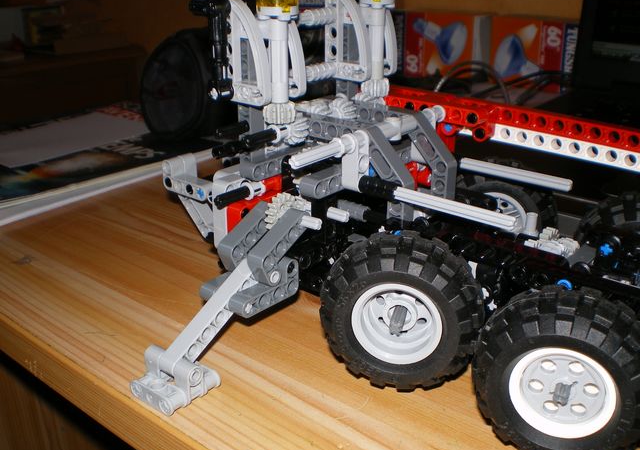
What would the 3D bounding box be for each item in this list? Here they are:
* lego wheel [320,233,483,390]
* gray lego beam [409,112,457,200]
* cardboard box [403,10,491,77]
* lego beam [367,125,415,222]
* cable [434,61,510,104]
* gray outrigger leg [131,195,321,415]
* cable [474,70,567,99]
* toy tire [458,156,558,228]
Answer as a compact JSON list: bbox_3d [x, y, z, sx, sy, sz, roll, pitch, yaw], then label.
[{"bbox_3d":[0.029,0.032,0.255,0.056,0.056,0.026,6,24,14],"label":"lego wheel"},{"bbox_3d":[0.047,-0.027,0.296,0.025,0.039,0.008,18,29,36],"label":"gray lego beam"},{"bbox_3d":[0.134,-0.206,0.791,0.101,0.068,0.068,8,24,18],"label":"cardboard box"},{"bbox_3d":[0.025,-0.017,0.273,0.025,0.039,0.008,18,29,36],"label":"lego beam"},{"bbox_3d":[0.141,-0.131,0.650,0.066,0.042,0.028,0,23,0],"label":"cable"},{"bbox_3d":[-0.032,0.026,0.265,0.029,0.059,0.082,18,29,36],"label":"gray outrigger leg"},{"bbox_3d":[0.195,-0.136,0.680,0.086,0.029,0.030,0,23,0],"label":"cable"},{"bbox_3d":[0.085,-0.004,0.340,0.056,0.056,0.026,8,24,18],"label":"toy tire"}]

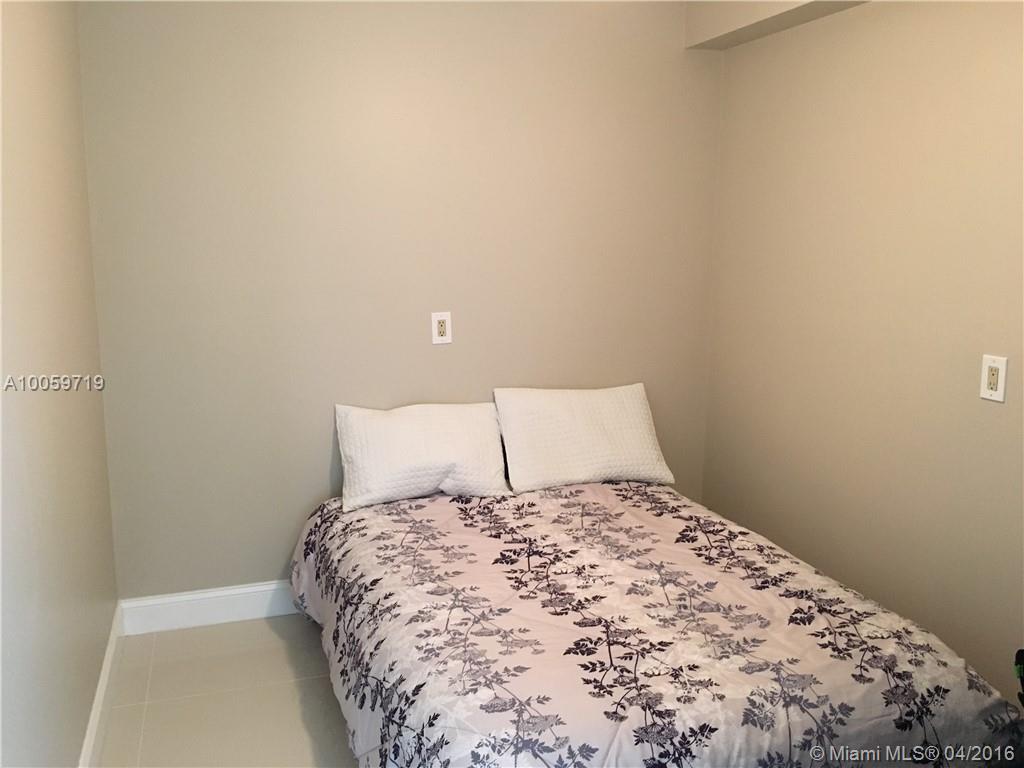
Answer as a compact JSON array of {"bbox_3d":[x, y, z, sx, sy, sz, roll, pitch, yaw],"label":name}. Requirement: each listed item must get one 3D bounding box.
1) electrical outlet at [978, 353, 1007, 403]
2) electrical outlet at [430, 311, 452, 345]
[{"bbox_3d":[1.344,-0.018,2.397,0.009,0.123,0.079,-3,11,-19],"label":"electrical outlet"},{"bbox_3d":[-0.276,-0.220,3.363,0.079,0.123,0.009,-3,11,-19],"label":"electrical outlet"}]

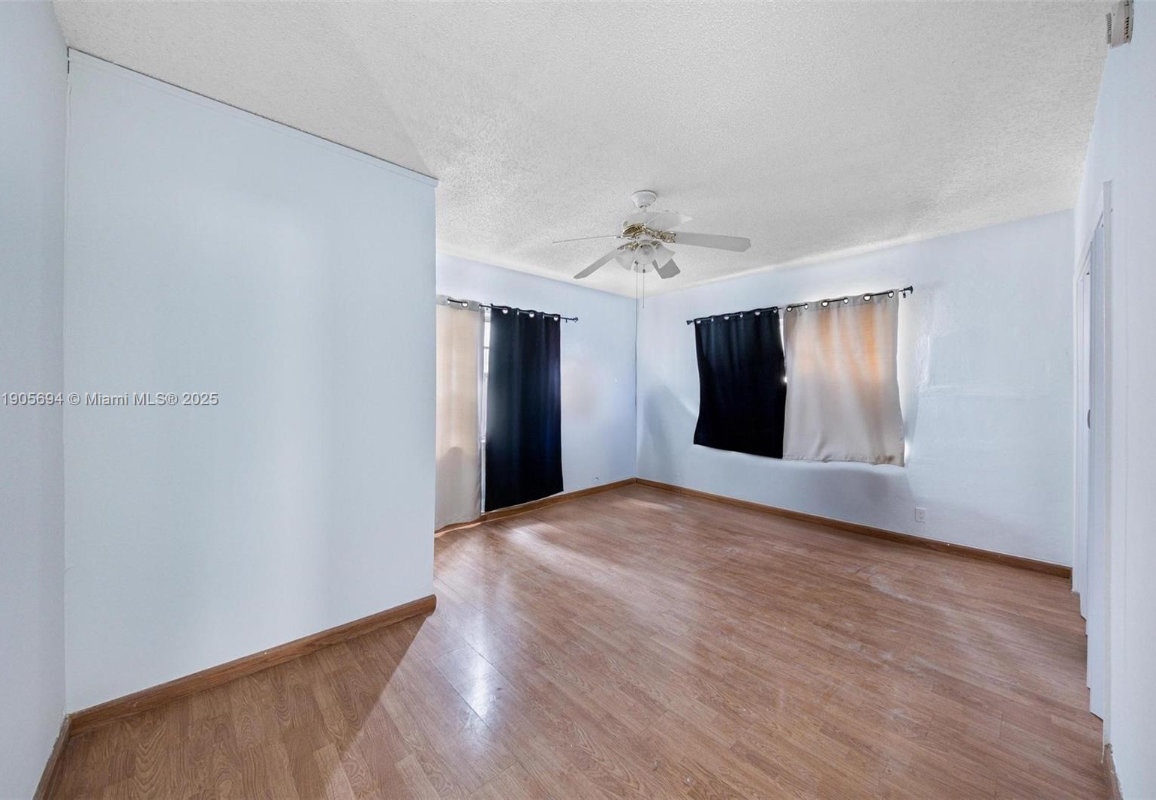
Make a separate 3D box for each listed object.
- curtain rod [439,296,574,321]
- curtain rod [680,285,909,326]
[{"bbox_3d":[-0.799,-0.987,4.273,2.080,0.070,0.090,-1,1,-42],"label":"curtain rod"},{"bbox_3d":[2.176,-0.983,4.334,0.090,0.070,2.230,-1,1,-43],"label":"curtain rod"}]

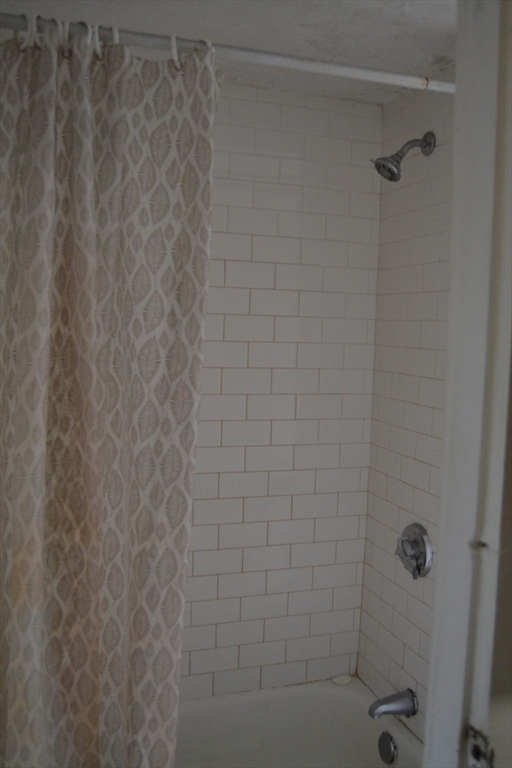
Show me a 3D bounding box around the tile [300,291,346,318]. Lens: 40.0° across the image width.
[{"bbox_3d":[0.203,-0.241,2.155,0.152,0.076,0.009,0,5,-18],"label":"tile"}]

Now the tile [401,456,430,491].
[{"bbox_3d":[0.451,0.250,1.977,0.008,0.076,0.152,0,5,-18],"label":"tile"}]

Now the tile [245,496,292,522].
[{"bbox_3d":[0.037,0.382,2.159,0.152,0.076,0.009,0,5,-18],"label":"tile"}]

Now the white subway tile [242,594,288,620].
[{"bbox_3d":[0.027,0.689,2.179,0.154,0.076,0.008,0,5,-19],"label":"white subway tile"}]

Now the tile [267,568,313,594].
[{"bbox_3d":[0.102,0.606,2.181,0.153,0.076,0.009,0,5,-19],"label":"tile"}]

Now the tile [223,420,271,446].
[{"bbox_3d":[-0.031,0.145,2.088,0.152,0.075,0.009,0,5,-19],"label":"tile"}]

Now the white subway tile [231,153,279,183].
[{"bbox_3d":[-0.008,-0.624,2.035,0.152,0.075,0.010,0,5,-18],"label":"white subway tile"}]

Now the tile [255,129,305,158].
[{"bbox_3d":[0.067,-0.699,2.053,0.152,0.075,0.010,0,5,-18],"label":"tile"}]

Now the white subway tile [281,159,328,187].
[{"bbox_3d":[0.142,-0.626,2.096,0.152,0.076,0.009,0,5,-18],"label":"white subway tile"}]

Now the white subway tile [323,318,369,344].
[{"bbox_3d":[0.275,-0.163,2.186,0.152,0.076,0.009,0,5,-18],"label":"white subway tile"}]

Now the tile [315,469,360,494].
[{"bbox_3d":[0.255,0.300,2.202,0.153,0.076,0.009,0,5,-19],"label":"tile"}]

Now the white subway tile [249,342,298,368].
[{"bbox_3d":[0.049,-0.085,2.092,0.152,0.075,0.009,0,5,-19],"label":"white subway tile"}]

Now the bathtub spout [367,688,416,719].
[{"bbox_3d":[0.374,0.908,1.984,0.132,0.084,0.070,0,5,-18],"label":"bathtub spout"}]

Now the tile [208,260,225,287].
[{"bbox_3d":[-0.165,-0.321,2.024,0.152,0.076,0.009,0,5,-18],"label":"tile"}]

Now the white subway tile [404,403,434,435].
[{"bbox_3d":[0.454,0.094,1.966,0.009,0.076,0.153,0,5,-18],"label":"white subway tile"}]

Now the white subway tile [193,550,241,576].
[{"bbox_3d":[-0.114,0.529,2.100,0.153,0.076,0.009,0,5,-19],"label":"white subway tile"}]

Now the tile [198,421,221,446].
[{"bbox_3d":[-0.176,0.148,2.068,0.152,0.076,0.009,0,5,-18],"label":"tile"}]

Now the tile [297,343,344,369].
[{"bbox_3d":[0.198,-0.084,2.157,0.152,0.076,0.008,0,5,-18],"label":"tile"}]

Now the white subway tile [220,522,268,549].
[{"bbox_3d":[-0.040,0.452,2.115,0.152,0.075,0.009,0,5,-19],"label":"white subway tile"}]

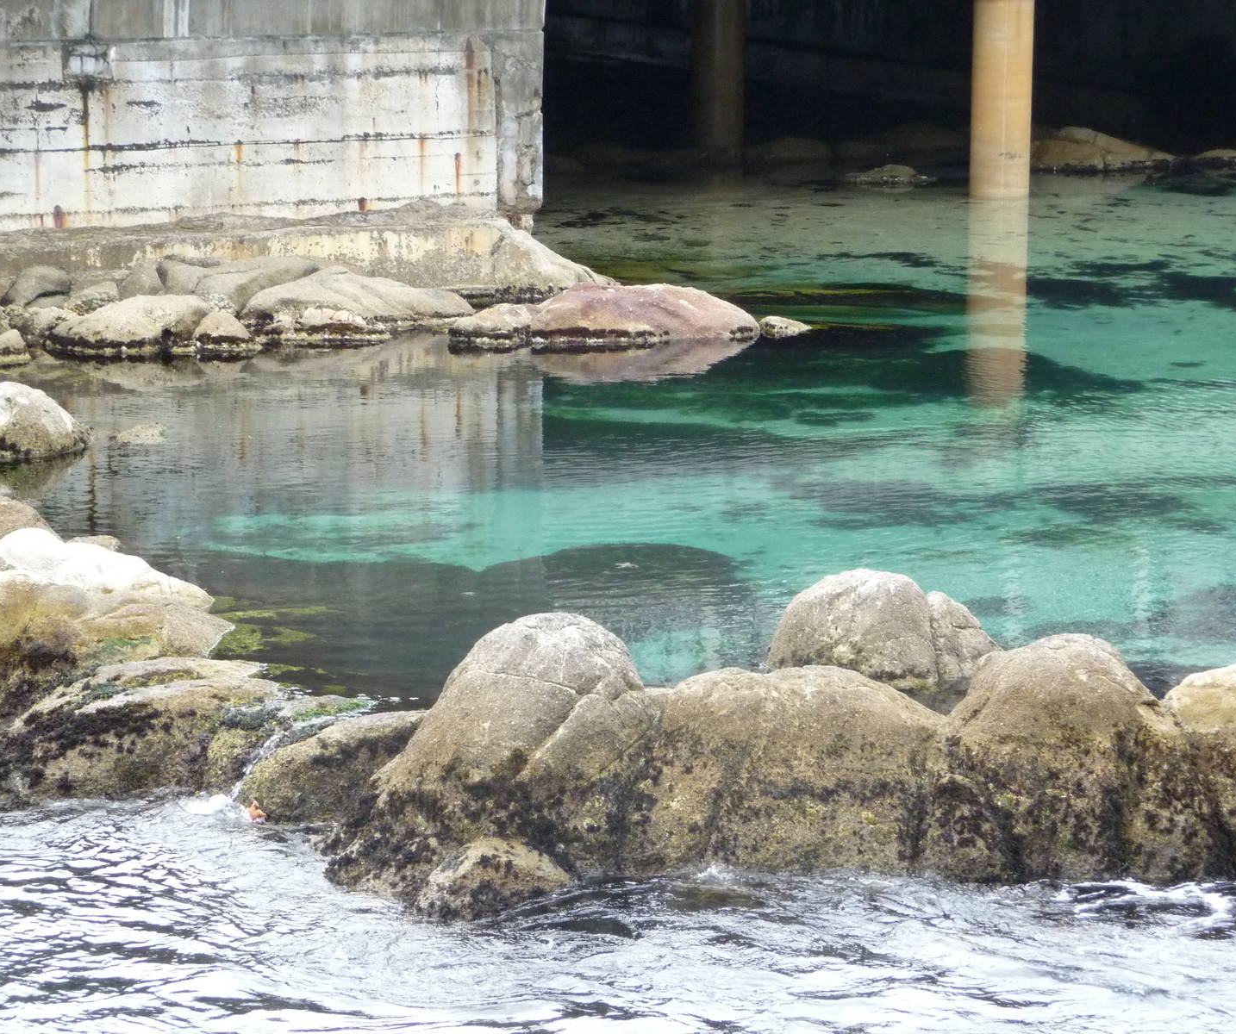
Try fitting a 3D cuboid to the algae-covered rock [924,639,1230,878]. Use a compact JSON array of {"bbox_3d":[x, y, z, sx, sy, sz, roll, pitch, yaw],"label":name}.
[{"bbox_3d":[2.577,1.294,28.928,1.730,1.240,1.550,0,9,0],"label":"algae-covered rock"}]

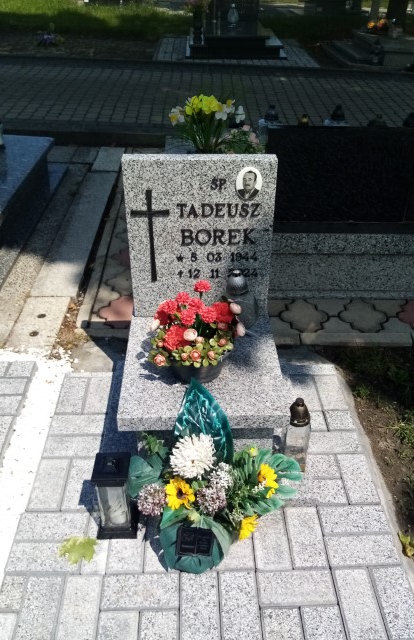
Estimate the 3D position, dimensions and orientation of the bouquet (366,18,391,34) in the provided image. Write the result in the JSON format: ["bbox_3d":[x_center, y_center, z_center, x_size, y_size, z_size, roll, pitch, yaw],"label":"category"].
[{"bbox_3d":[2.554,-4.396,7.200,0.350,0.220,0.280,0,38,-2],"label":"bouquet"}]

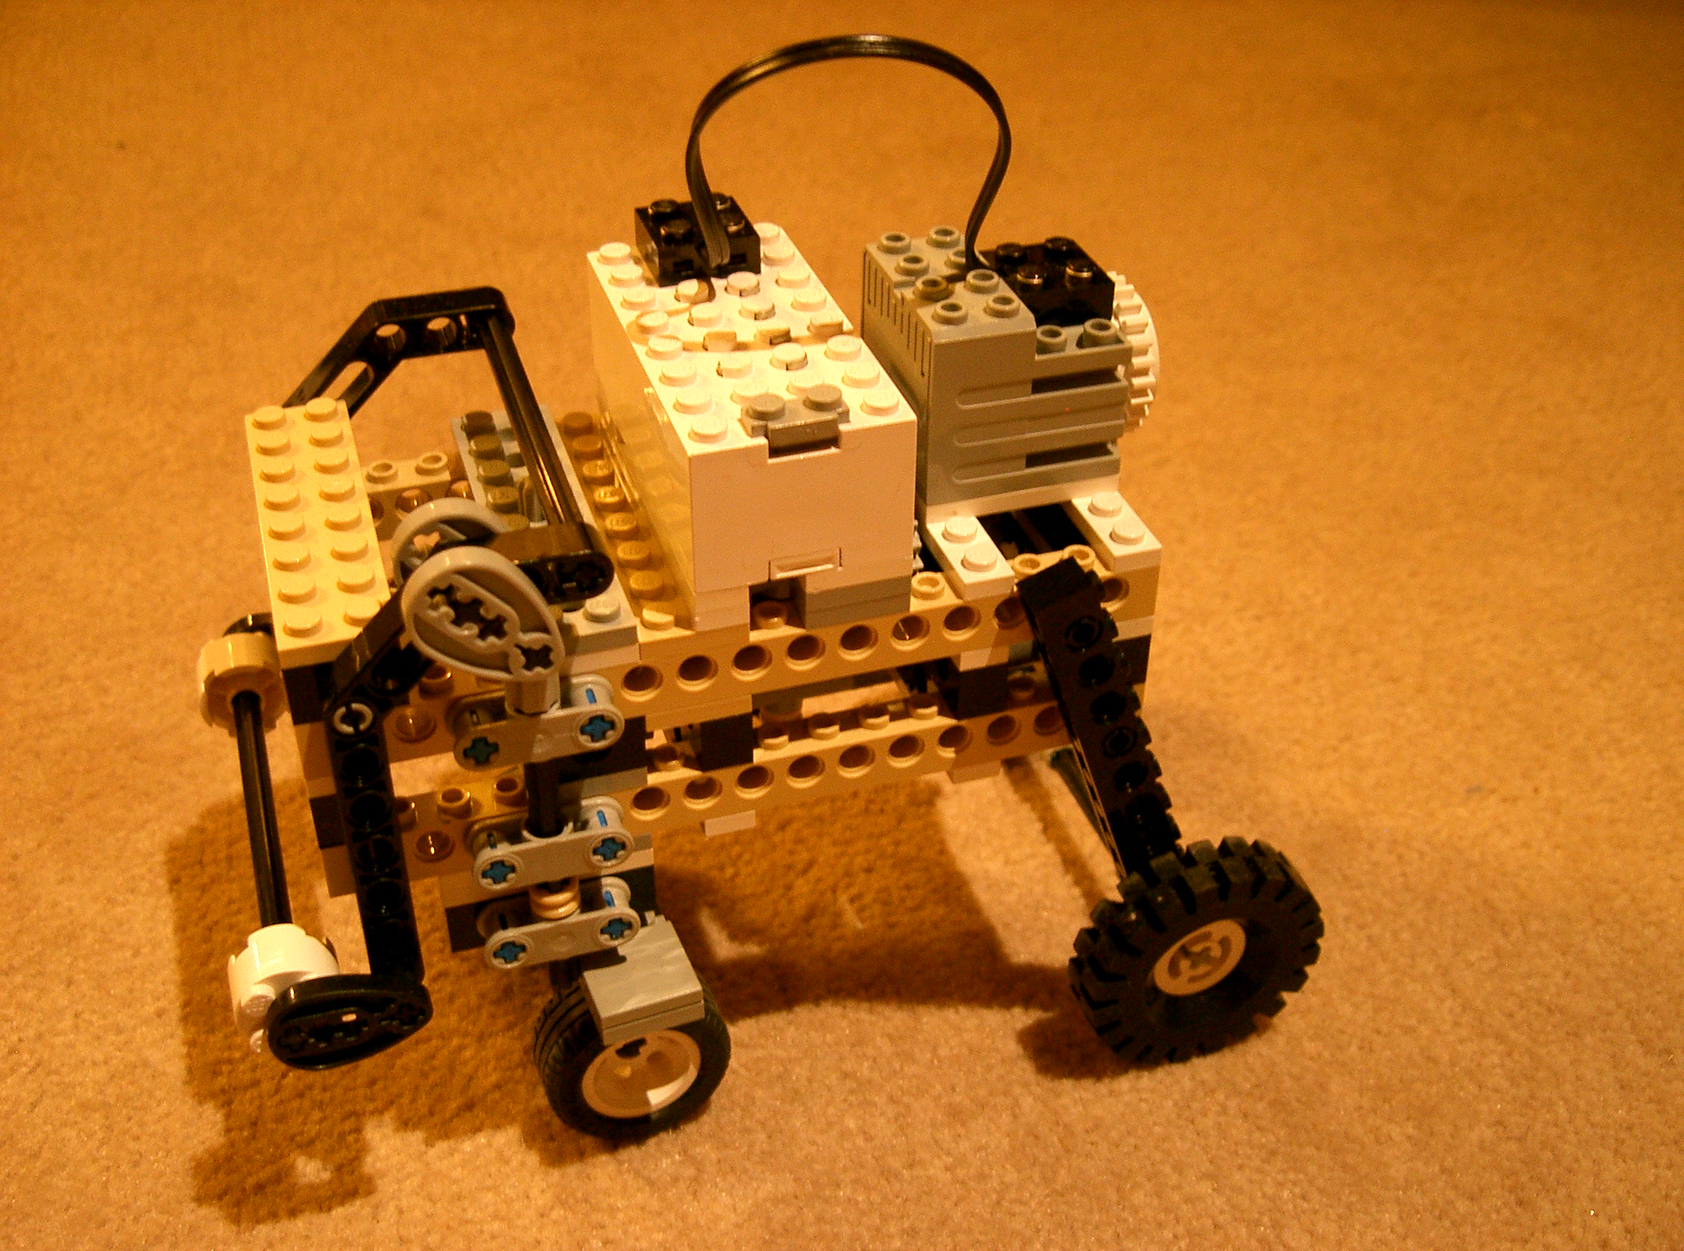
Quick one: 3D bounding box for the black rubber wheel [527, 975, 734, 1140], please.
[{"bbox_3d":[-0.034,0.069,0.310,0.030,0.030,0.014,-16,39,-15],"label":"black rubber wheel"}]

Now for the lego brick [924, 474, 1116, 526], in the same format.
[{"bbox_3d":[0.024,-0.027,0.299,0.032,0.003,0.027,-10,38,-15],"label":"lego brick"}]

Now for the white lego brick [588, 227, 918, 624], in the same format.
[{"bbox_3d":[-0.015,-0.033,0.283,0.032,0.030,0.064,-10,38,-15],"label":"white lego brick"}]

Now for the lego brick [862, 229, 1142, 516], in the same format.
[{"bbox_3d":[0.023,-0.042,0.291,0.032,0.030,0.032,-10,38,-15],"label":"lego brick"}]

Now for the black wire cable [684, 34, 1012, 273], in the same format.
[{"bbox_3d":[0.001,-0.067,0.272,0.049,0.038,0.012,0,36,-1],"label":"black wire cable"}]

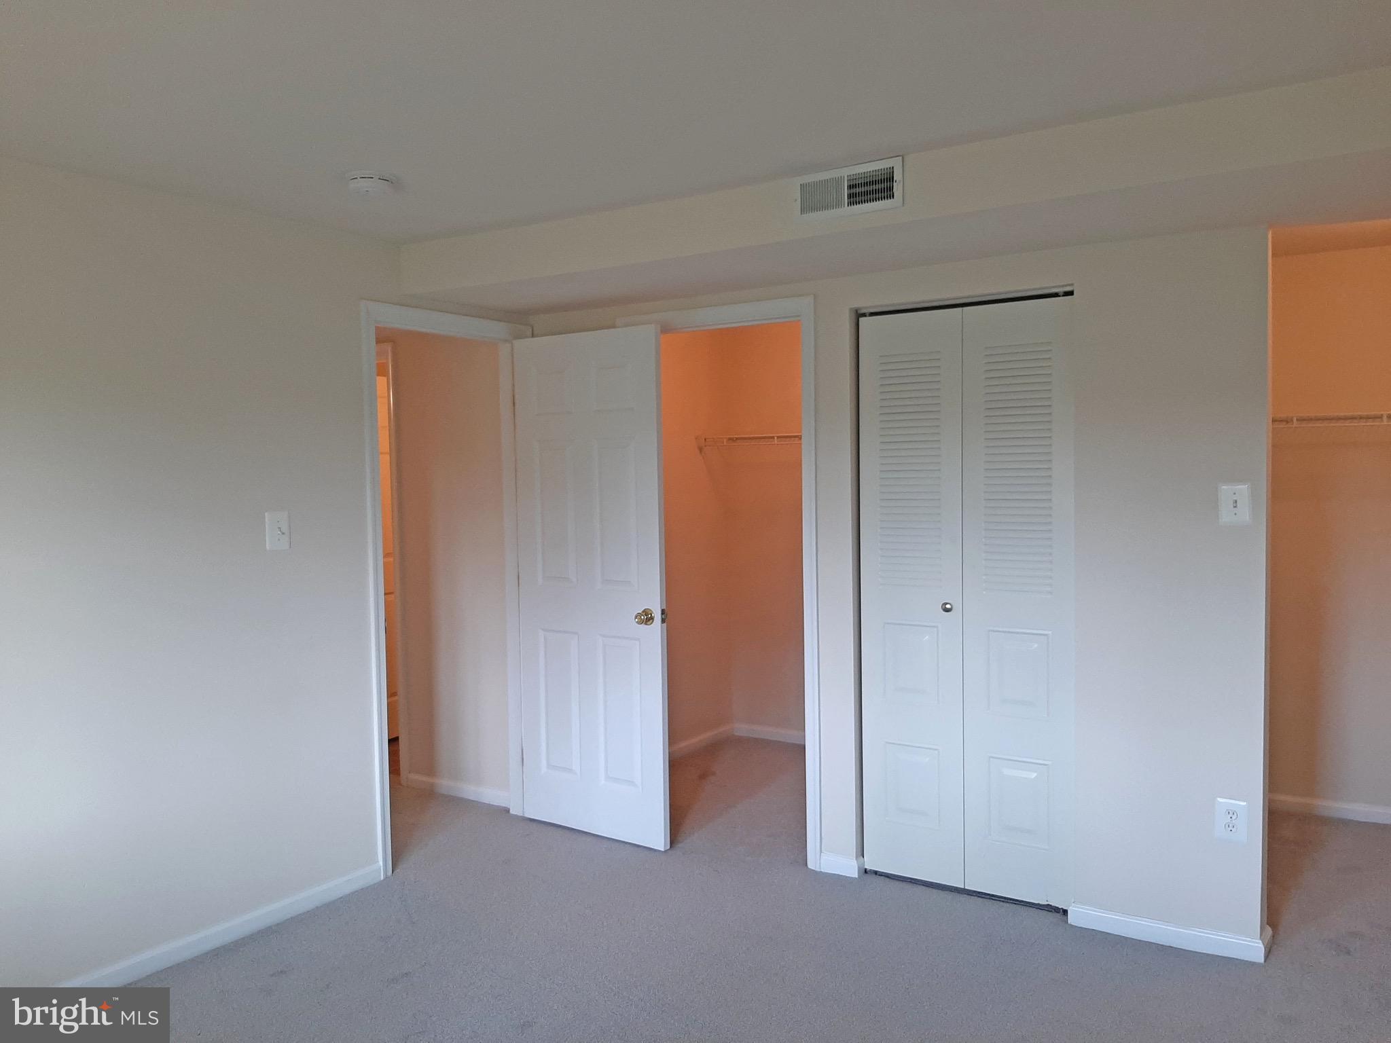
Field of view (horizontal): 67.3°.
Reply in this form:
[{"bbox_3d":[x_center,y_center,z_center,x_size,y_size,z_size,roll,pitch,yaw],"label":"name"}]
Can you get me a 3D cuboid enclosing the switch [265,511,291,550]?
[{"bbox_3d":[-1.397,0.032,3.509,0.012,0.124,0.080,1,3,33],"label":"switch"}]

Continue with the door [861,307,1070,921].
[{"bbox_3d":[0.929,0.275,3.641,0.761,2.040,0.045,1,3,33],"label":"door"}]

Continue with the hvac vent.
[{"bbox_3d":[0.429,-0.950,2.999,0.345,0.136,0.020,1,3,33],"label":"hvac vent"}]

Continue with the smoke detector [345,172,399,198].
[{"bbox_3d":[-0.944,-0.983,3.051,0.143,0.036,0.143,-1,3,0],"label":"smoke detector"}]

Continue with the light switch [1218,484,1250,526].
[{"bbox_3d":[1.603,-0.048,3.105,0.080,0.120,0.012,1,3,33],"label":"light switch"}]

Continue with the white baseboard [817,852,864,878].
[{"bbox_3d":[0.533,1.274,3.879,0.177,0.067,0.018,1,3,33],"label":"white baseboard"}]

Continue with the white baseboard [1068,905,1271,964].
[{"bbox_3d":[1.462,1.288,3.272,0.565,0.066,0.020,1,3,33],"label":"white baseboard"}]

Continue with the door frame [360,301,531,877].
[{"bbox_3d":[-0.978,0.239,4.235,0.118,2.141,0.901,1,3,33],"label":"door frame"}]

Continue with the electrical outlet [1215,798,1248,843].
[{"bbox_3d":[1.616,0.904,3.151,0.080,0.121,0.010,1,3,33],"label":"electrical outlet"}]

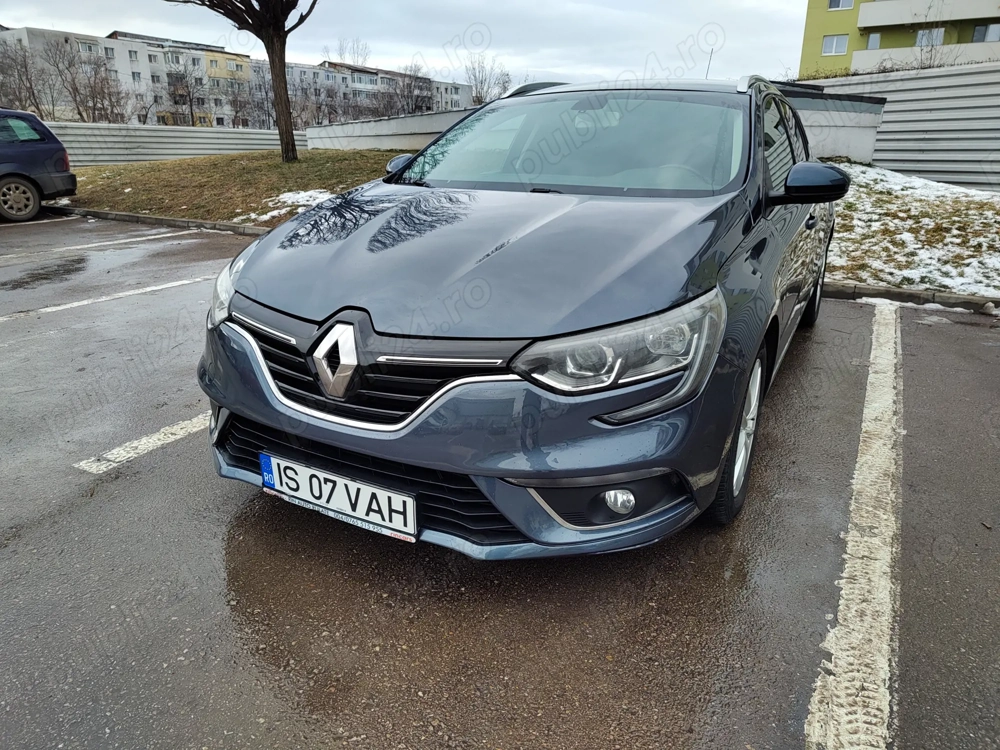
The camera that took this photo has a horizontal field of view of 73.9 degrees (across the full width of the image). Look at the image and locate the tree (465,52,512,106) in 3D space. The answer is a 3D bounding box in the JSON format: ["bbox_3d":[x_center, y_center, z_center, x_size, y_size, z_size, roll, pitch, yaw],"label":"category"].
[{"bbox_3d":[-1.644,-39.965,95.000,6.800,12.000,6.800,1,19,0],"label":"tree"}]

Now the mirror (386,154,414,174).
[{"bbox_3d":[-0.453,-0.995,3.241,0.245,0.160,0.140,10,22,27],"label":"mirror"}]

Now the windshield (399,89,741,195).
[{"bbox_3d":[0.298,-0.949,2.694,1.410,0.160,0.970,11,46,26],"label":"windshield"}]

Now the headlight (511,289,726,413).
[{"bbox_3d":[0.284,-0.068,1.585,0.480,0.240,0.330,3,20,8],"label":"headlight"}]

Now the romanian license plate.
[{"bbox_3d":[-0.429,0.305,1.727,0.530,0.130,0.025,11,19,26],"label":"romanian license plate"}]

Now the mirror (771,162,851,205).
[{"bbox_3d":[1.140,-0.708,2.430,0.257,0.144,0.185,11,22,26],"label":"mirror"}]

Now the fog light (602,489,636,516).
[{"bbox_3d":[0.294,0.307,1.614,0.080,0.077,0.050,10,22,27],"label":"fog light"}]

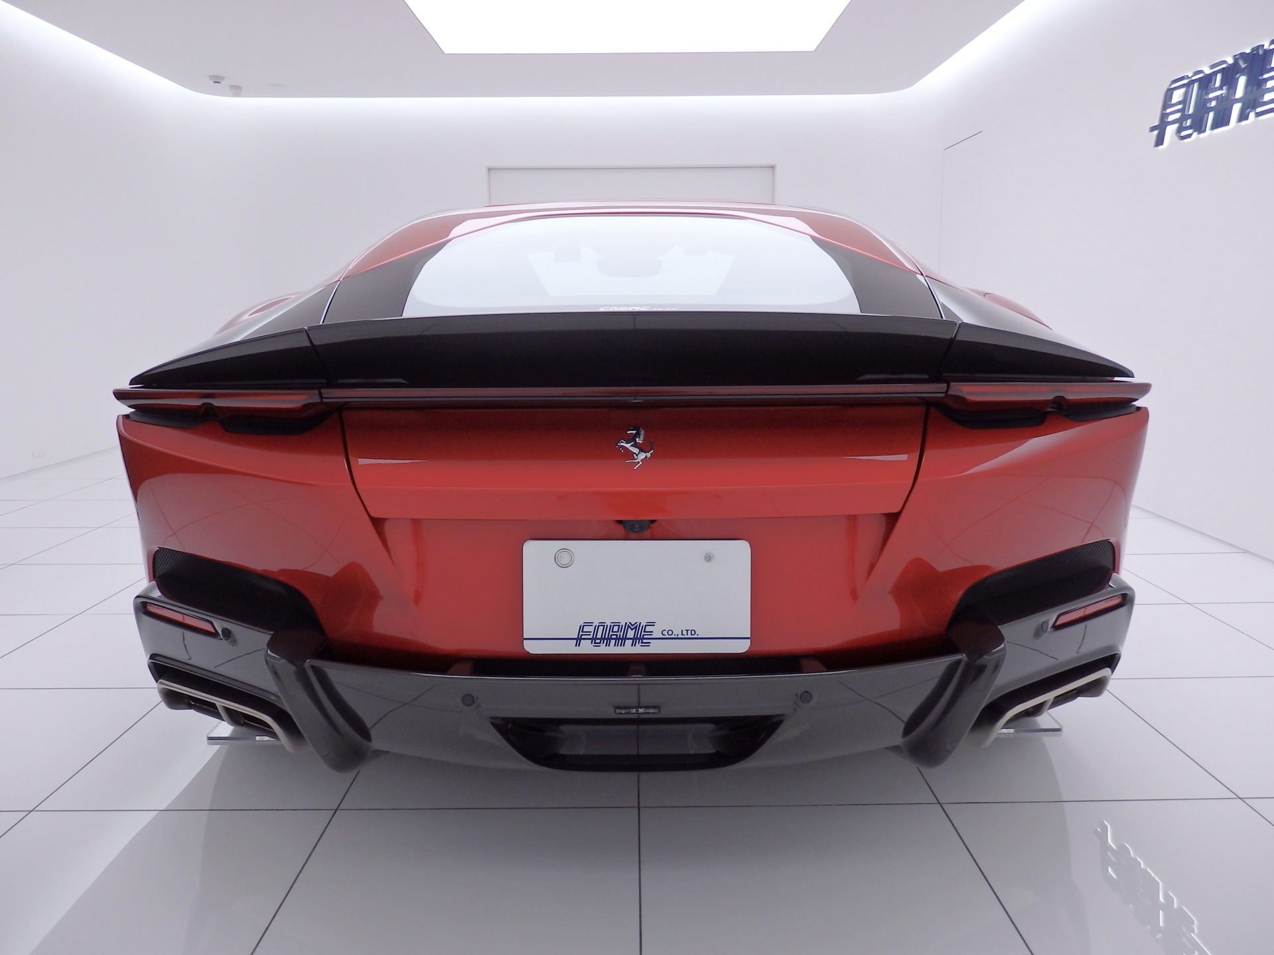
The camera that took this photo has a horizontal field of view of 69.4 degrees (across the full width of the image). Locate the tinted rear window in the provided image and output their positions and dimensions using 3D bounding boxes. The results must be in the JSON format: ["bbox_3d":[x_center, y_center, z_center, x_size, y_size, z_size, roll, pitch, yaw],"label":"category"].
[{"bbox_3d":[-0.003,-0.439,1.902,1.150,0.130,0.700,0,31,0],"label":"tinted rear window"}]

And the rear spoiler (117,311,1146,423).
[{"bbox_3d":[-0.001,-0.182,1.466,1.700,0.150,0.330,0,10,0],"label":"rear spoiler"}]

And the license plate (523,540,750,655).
[{"bbox_3d":[0.001,0.174,1.335,0.330,0.165,0.015,0,1,0],"label":"license plate"}]

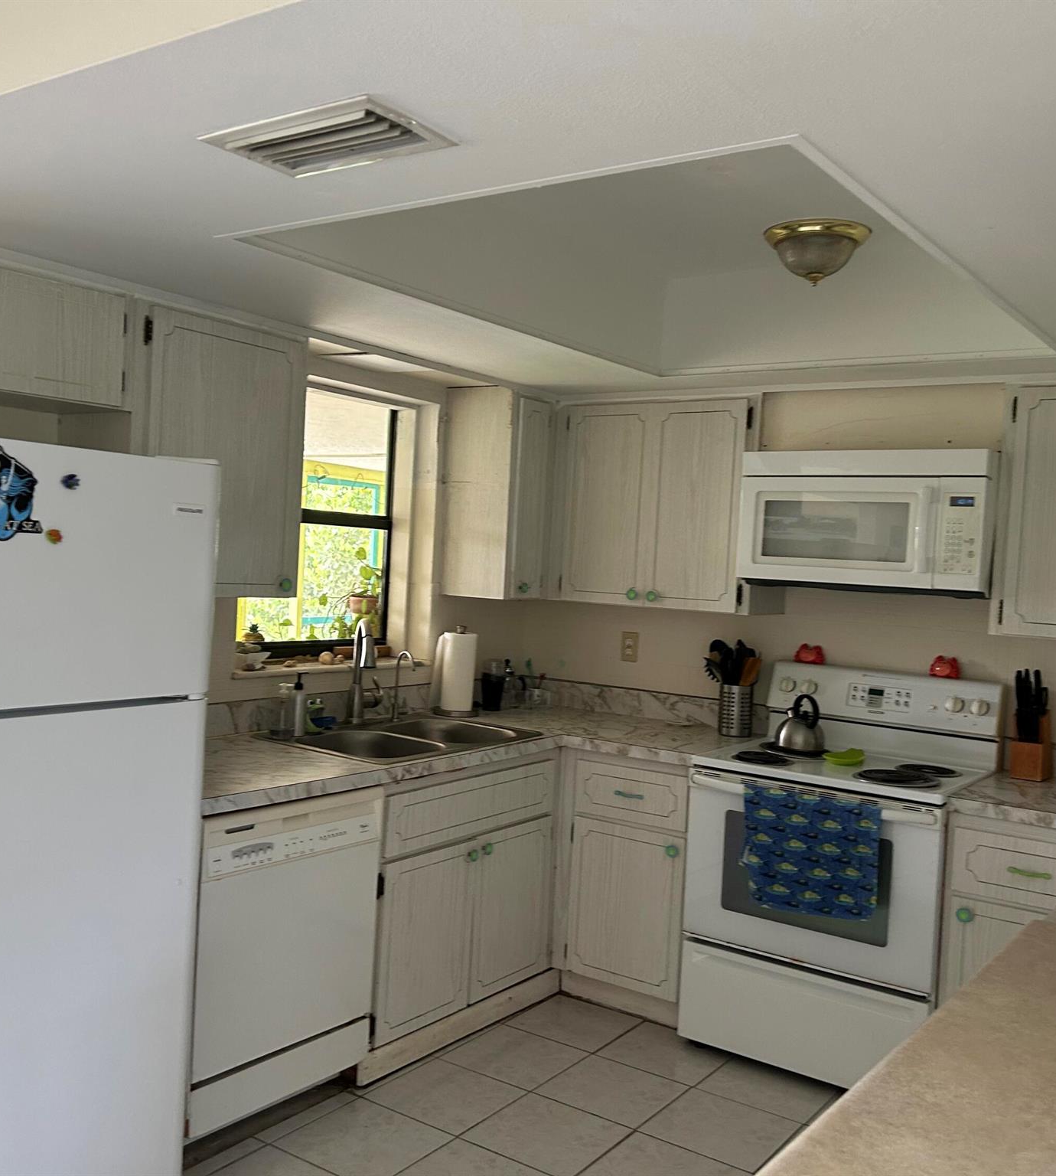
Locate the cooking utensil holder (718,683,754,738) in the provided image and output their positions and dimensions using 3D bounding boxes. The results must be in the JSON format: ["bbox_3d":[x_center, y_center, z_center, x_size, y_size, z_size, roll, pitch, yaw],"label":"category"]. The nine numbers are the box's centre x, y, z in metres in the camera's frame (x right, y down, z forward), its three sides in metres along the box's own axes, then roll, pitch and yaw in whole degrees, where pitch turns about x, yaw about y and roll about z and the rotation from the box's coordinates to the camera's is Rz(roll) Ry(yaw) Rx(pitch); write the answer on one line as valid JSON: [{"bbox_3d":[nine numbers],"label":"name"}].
[{"bbox_3d":[0.725,0.428,4.115,0.120,0.182,0.120,3,2,0],"label":"cooking utensil holder"}]

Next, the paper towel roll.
[{"bbox_3d":[-0.253,0.307,4.277,0.166,0.313,0.166,3,2,0],"label":"paper towel roll"}]

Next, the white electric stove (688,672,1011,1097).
[{"bbox_3d":[0.971,0.866,3.639,0.760,1.181,0.670,4,2,36],"label":"white electric stove"}]

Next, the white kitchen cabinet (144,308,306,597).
[{"bbox_3d":[-0.917,-0.338,3.200,0.320,0.723,0.550,4,2,36],"label":"white kitchen cabinet"}]

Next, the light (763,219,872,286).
[{"bbox_3d":[0.784,-0.899,3.201,0.296,0.150,0.296,4,2,36],"label":"light"}]

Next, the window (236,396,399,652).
[{"bbox_3d":[-0.726,-0.224,4.003,0.110,0.895,0.890,4,2,36],"label":"window"}]

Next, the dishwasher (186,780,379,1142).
[{"bbox_3d":[-0.831,0.906,3.138,0.615,0.785,0.602,4,2,36],"label":"dishwasher"}]

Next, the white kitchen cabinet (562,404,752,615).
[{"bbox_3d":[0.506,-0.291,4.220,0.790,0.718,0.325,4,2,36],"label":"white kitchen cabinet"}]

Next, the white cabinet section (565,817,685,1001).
[{"bbox_3d":[0.477,1.031,4.039,0.418,0.516,0.587,4,2,35],"label":"white cabinet section"}]

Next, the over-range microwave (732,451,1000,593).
[{"bbox_3d":[1.109,-0.204,3.725,0.760,0.424,0.425,4,2,36],"label":"over-range microwave"}]

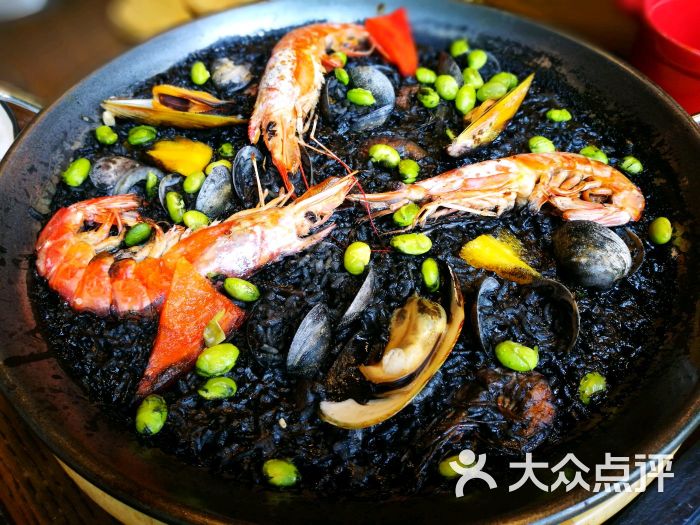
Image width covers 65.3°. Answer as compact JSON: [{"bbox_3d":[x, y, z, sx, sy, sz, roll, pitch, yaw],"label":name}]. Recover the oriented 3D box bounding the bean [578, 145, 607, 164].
[{"bbox_3d":[0.124,-0.055,0.280,0.010,0.009,0.016,-27,56,-19],"label":"bean"}]

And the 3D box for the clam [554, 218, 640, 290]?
[{"bbox_3d":[0.107,-0.004,0.237,0.037,0.021,0.031,11,52,9],"label":"clam"}]

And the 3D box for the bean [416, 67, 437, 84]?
[{"bbox_3d":[0.041,-0.100,0.292,0.013,0.009,0.011,23,57,18],"label":"bean"}]

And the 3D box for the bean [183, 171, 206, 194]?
[{"bbox_3d":[-0.084,-0.043,0.296,0.011,0.010,0.017,23,55,19],"label":"bean"}]

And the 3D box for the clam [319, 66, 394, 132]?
[{"bbox_3d":[0.005,-0.089,0.292,0.041,0.021,0.040,-1,51,0],"label":"clam"}]

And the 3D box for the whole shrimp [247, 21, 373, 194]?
[{"bbox_3d":[-0.018,-0.087,0.284,0.067,0.030,0.135,-3,51,-2],"label":"whole shrimp"}]

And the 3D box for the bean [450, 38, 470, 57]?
[{"bbox_3d":[0.065,-0.127,0.323,0.010,0.008,0.015,27,56,21],"label":"bean"}]

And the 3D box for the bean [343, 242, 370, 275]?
[{"bbox_3d":[0.003,-0.002,0.240,0.011,0.010,0.017,5,52,5],"label":"bean"}]

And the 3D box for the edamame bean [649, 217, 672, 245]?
[{"bbox_3d":[0.141,-0.015,0.247,0.009,0.009,0.015,14,53,12],"label":"edamame bean"}]

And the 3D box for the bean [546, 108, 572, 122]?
[{"bbox_3d":[0.112,-0.079,0.291,0.014,0.007,0.010,3,51,4],"label":"bean"}]

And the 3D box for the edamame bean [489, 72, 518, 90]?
[{"bbox_3d":[0.080,-0.095,0.287,0.017,0.010,0.011,-18,54,-11],"label":"edamame bean"}]

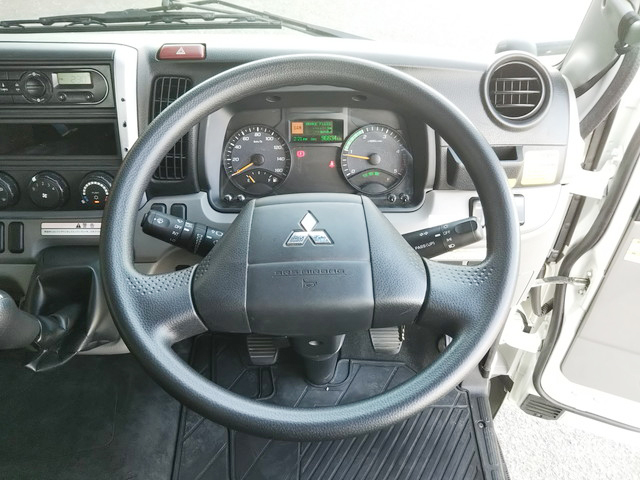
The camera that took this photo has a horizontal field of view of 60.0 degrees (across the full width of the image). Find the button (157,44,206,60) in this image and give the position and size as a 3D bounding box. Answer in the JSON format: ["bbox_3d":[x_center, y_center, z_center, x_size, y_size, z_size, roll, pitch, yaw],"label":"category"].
[{"bbox_3d":[-0.173,-0.236,0.697,0.058,0.020,0.018,0,9,0],"label":"button"}]

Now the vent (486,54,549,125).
[{"bbox_3d":[0.246,-0.187,0.695,0.080,0.085,0.030,0,11,1],"label":"vent"}]

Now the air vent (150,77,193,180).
[{"bbox_3d":[-0.190,-0.142,0.708,0.050,0.131,0.028,0,9,-4],"label":"air vent"}]

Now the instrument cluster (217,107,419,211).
[{"bbox_3d":[-0.003,-0.110,0.745,0.264,0.137,0.050,0,8,0],"label":"instrument cluster"}]

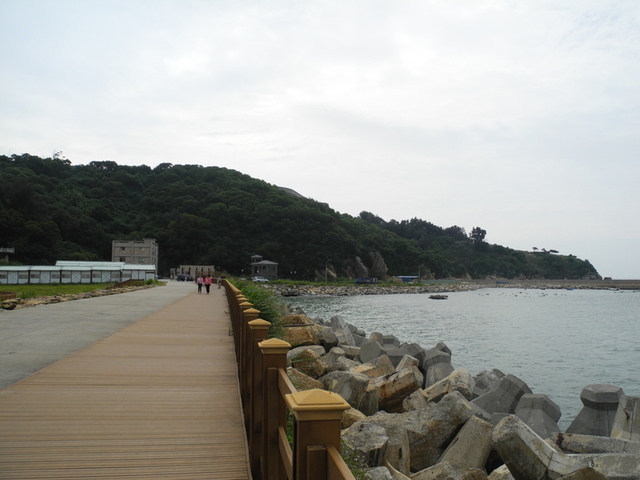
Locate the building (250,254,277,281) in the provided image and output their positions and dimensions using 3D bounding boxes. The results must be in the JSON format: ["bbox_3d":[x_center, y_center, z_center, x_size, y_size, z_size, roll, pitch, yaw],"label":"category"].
[{"bbox_3d":[-17.527,9.019,164.769,8.400,8.382,8.200,1,-4,-5],"label":"building"}]

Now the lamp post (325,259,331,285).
[{"bbox_3d":[2.196,7.565,124.452,1.500,5.778,0.250,-2,-5,26],"label":"lamp post"}]

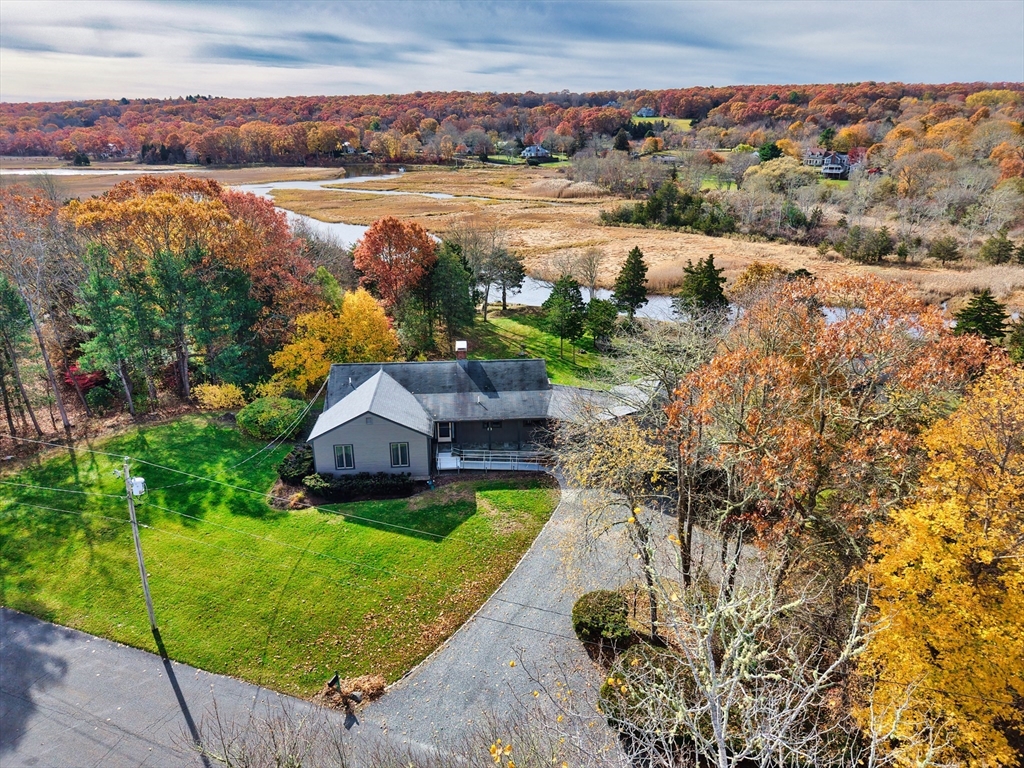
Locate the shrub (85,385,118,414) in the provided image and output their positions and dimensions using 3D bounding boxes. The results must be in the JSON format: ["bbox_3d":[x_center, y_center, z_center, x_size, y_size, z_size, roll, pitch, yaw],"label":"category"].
[{"bbox_3d":[-35.566,1.343,61.514,2.800,2.100,2.600,-12,24,-30],"label":"shrub"}]

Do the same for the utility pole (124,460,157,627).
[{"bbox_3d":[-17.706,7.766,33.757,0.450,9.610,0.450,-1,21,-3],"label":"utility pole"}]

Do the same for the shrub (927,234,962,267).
[{"bbox_3d":[78.262,-24.110,128.180,6.140,5.290,6.140,0,21,0],"label":"shrub"}]

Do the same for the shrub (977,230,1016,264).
[{"bbox_3d":[87.520,-24.612,128.254,6.500,6.100,6.500,0,21,0],"label":"shrub"}]

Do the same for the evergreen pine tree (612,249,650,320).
[{"bbox_3d":[15.558,-13.164,93.216,4.730,9.740,4.730,0,21,0],"label":"evergreen pine tree"}]

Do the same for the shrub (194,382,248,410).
[{"bbox_3d":[-25.557,1.092,62.036,4.700,2.100,3.000,-1,21,-3],"label":"shrub"}]

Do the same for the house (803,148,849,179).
[{"bbox_3d":[130.199,-90.582,293.000,15.800,10.800,11.000,16,26,35],"label":"house"}]

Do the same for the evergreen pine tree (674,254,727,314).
[{"bbox_3d":[24.409,-12.147,91.454,6.960,9.050,6.960,0,21,0],"label":"evergreen pine tree"}]

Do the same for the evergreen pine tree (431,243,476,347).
[{"bbox_3d":[-6.221,-9.761,76.817,4.760,11.060,4.760,0,21,0],"label":"evergreen pine tree"}]

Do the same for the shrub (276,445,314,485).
[{"bbox_3d":[-13.823,5.120,45.469,2.390,2.510,2.390,0,21,0],"label":"shrub"}]

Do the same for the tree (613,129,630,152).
[{"bbox_3d":[66.317,-147.169,430.000,10.400,14.800,10.400,3,21,8],"label":"tree"}]

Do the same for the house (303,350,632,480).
[{"bbox_3d":[-1.939,1.191,50.623,22.550,6.000,12.200,-2,21,-3],"label":"house"}]

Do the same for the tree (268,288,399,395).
[{"bbox_3d":[-16.085,-3.920,63.979,11.400,9.600,9.500,-5,21,-14],"label":"tree"}]

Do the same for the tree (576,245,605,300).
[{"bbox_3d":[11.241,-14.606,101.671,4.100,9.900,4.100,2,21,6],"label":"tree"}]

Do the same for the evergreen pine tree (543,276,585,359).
[{"bbox_3d":[5.240,-6.701,72.238,4.270,8.580,4.270,0,21,0],"label":"evergreen pine tree"}]

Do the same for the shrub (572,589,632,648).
[{"bbox_3d":[4.094,10.614,32.344,2.670,2.240,2.670,0,21,0],"label":"shrub"}]

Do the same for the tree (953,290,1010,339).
[{"bbox_3d":[58.582,-8.298,88.590,6.700,7.300,6.700,14,25,32],"label":"tree"}]

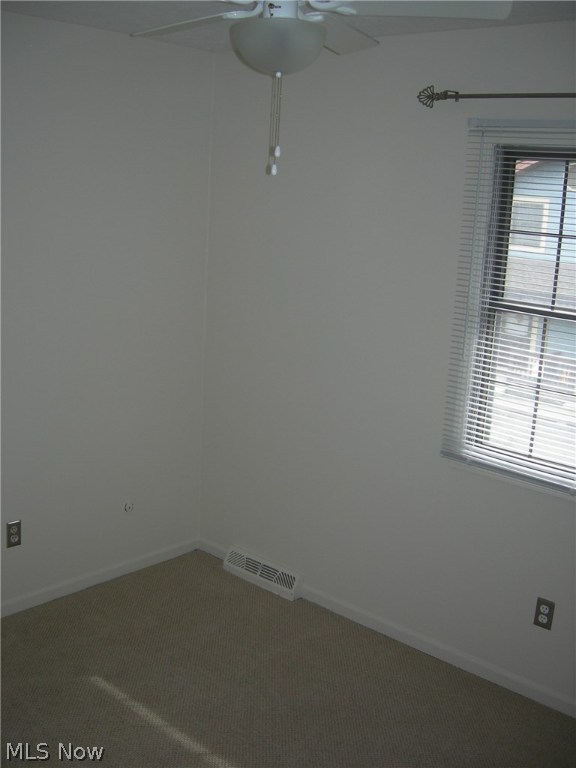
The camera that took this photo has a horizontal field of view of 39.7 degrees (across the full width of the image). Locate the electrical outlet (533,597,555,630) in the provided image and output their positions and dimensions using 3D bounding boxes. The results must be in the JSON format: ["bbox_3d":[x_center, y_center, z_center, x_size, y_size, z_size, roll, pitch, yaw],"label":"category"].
[{"bbox_3d":[0.965,0.867,3.013,0.070,0.114,0.009,14,17,40],"label":"electrical outlet"}]

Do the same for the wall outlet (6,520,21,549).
[{"bbox_3d":[-1.175,0.645,3.429,0.009,0.114,0.070,14,17,40],"label":"wall outlet"}]

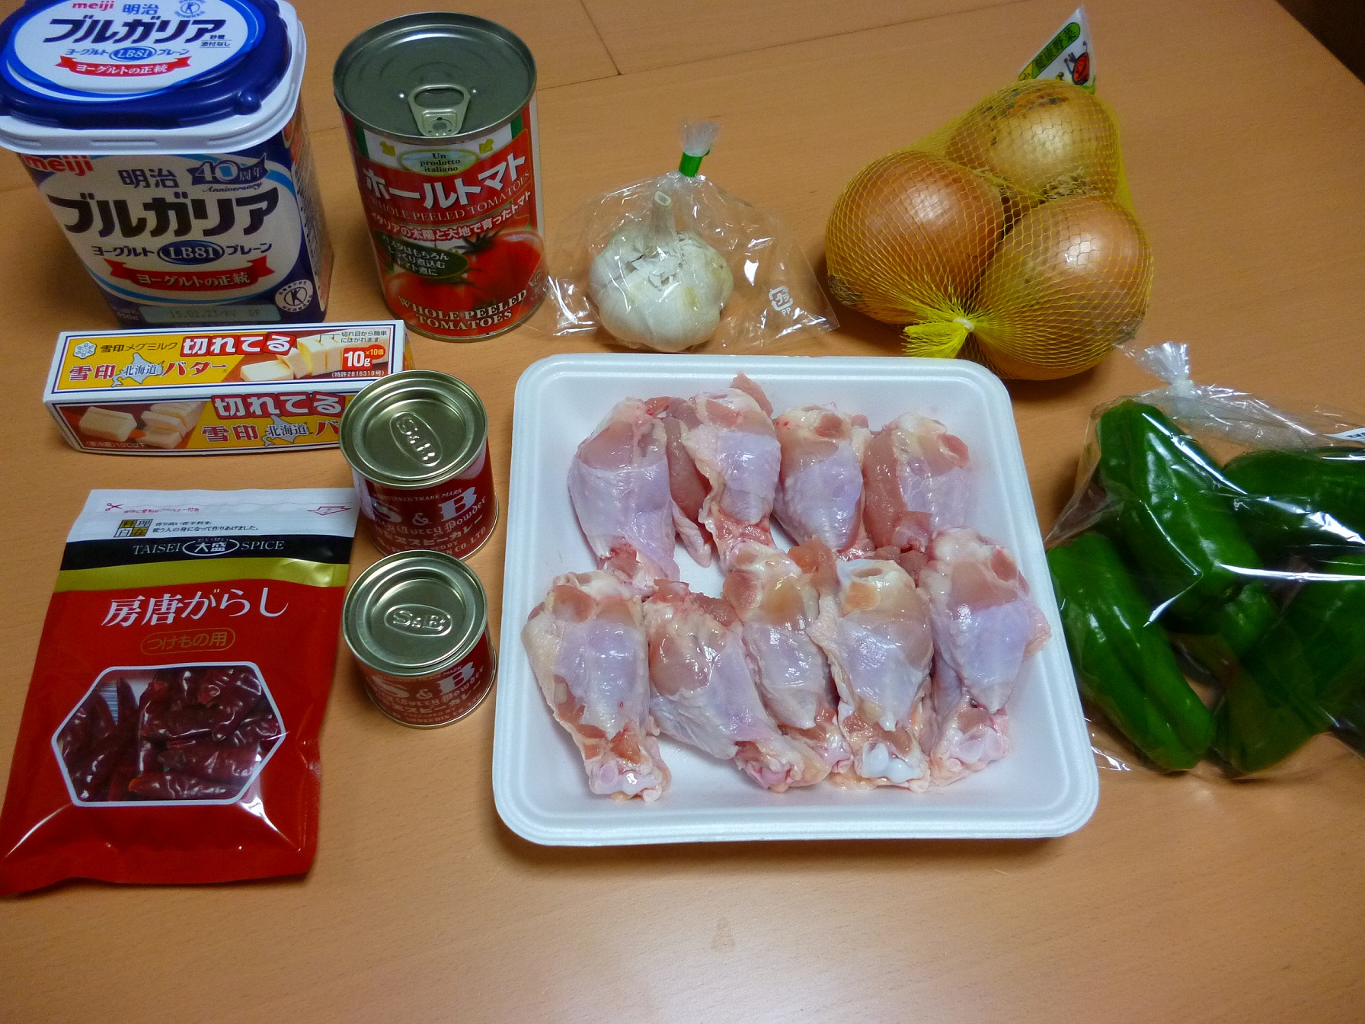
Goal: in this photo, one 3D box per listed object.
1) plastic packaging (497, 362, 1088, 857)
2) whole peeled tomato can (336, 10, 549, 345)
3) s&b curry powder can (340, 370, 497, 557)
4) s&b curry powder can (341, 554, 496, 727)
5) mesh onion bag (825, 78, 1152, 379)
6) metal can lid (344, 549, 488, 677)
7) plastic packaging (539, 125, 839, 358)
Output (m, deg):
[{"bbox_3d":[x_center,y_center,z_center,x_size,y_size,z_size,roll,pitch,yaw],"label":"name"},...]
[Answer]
[{"bbox_3d":[0.036,0.026,0.422,0.202,0.029,0.203,0,57,-3],"label":"plastic packaging"},{"bbox_3d":[-0.097,-0.139,0.471,0.076,0.112,0.076,2,57,-2],"label":"whole peeled tomato can"},{"bbox_3d":[-0.099,-0.015,0.423,0.052,0.057,0.052,2,57,-2],"label":"s&b curry powder can"},{"bbox_3d":[-0.092,0.045,0.393,0.048,0.044,0.048,2,57,-2],"label":"s&b curry powder can"},{"bbox_3d":[0.137,-0.137,0.506,0.141,0.076,0.157,6,57,0],"label":"mesh onion bag"},{"bbox_3d":[-0.091,0.035,0.377,0.048,0.006,0.048,2,57,-2],"label":"metal can lid"},{"bbox_3d":[0.005,-0.120,0.477,0.131,0.093,0.081,2,57,-2],"label":"plastic packaging"}]

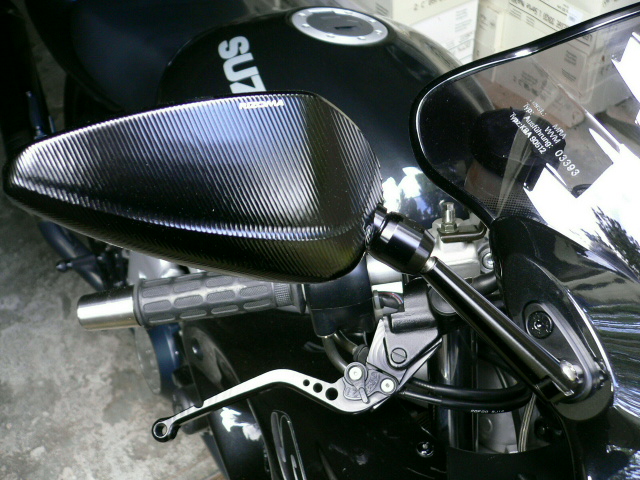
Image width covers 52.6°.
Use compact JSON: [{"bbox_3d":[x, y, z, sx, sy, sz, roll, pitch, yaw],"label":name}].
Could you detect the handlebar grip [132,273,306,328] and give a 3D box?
[{"bbox_3d":[-0.080,0.046,0.502,0.137,0.036,0.036,-5,38,11],"label":"handlebar grip"}]

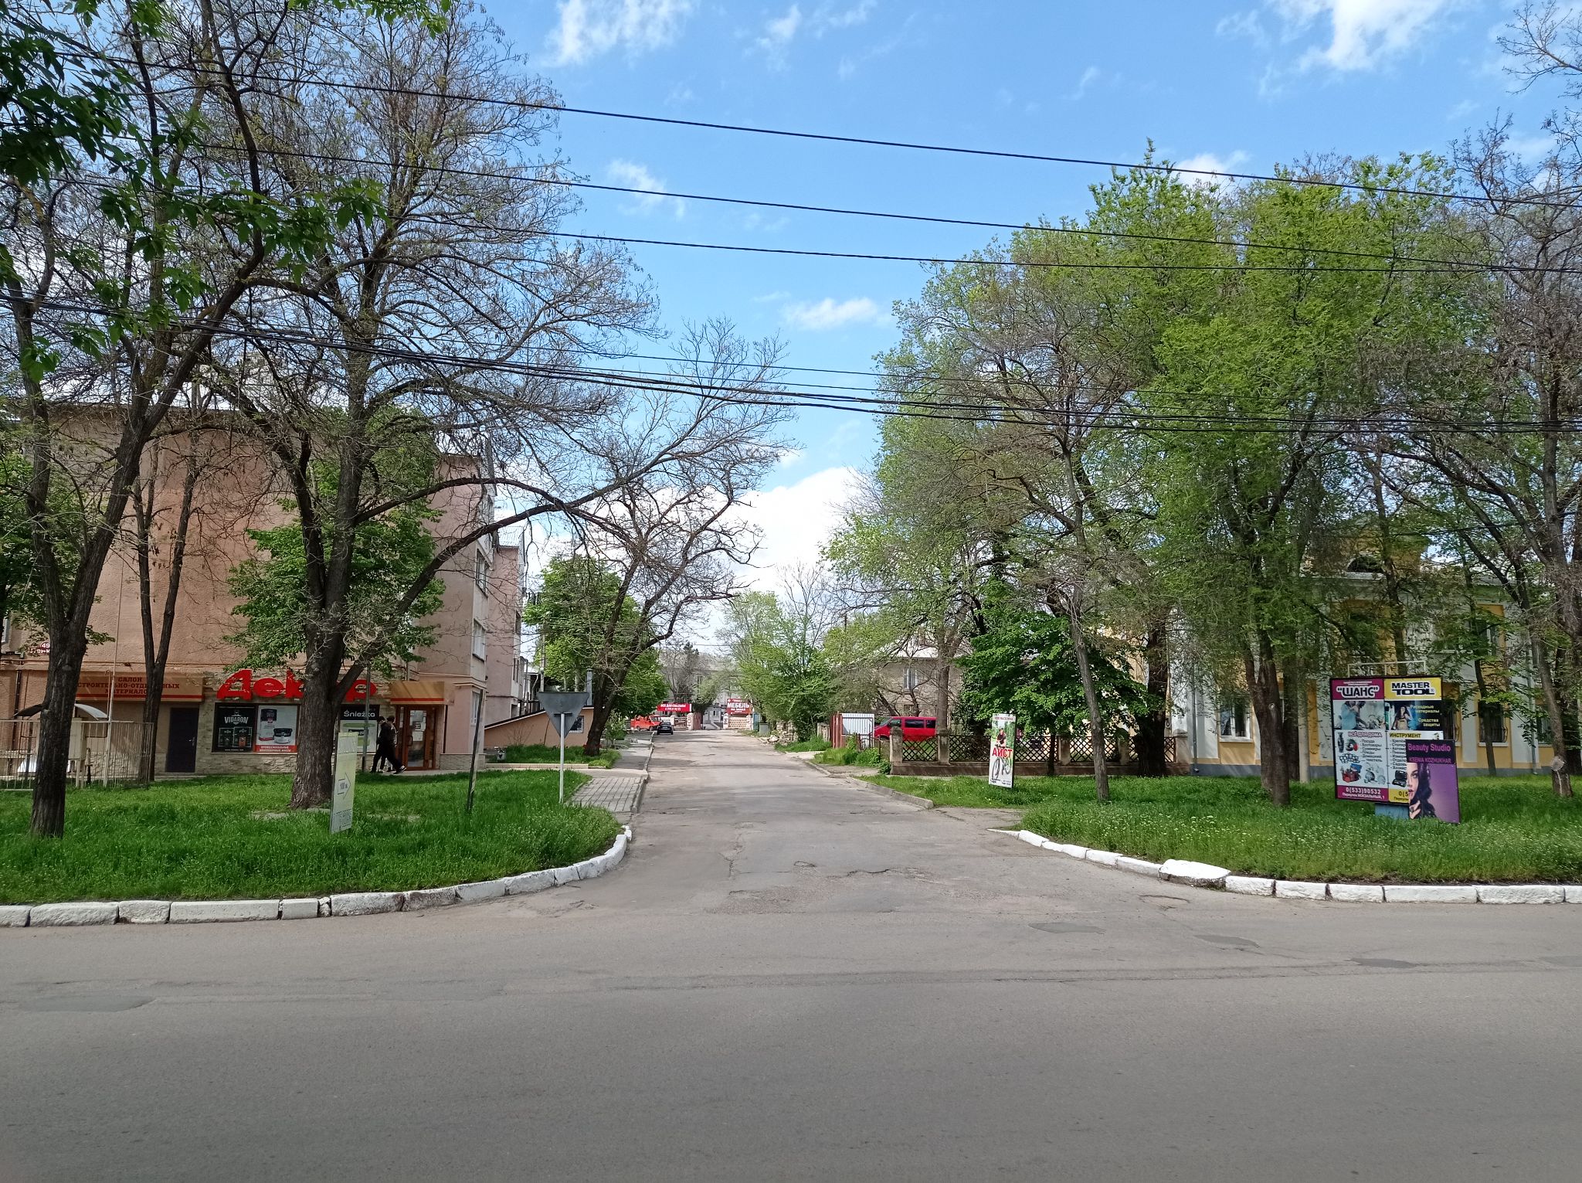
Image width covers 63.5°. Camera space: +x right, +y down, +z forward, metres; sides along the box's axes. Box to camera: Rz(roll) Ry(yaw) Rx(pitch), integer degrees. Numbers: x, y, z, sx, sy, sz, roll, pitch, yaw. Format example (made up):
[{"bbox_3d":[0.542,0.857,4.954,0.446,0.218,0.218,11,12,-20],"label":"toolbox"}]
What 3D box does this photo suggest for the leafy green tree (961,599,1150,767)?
[{"bbox_3d":[7.595,2.627,36.963,5.659,5.135,5.200,0,-6,0],"label":"leafy green tree"}]

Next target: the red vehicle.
[{"bbox_3d":[7.867,9.241,84.306,4.750,1.930,1.850,1,-6,-8],"label":"red vehicle"}]

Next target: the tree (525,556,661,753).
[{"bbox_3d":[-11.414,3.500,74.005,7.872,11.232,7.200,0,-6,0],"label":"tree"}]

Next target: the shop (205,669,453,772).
[{"bbox_3d":[-14.837,4.313,42.650,7.750,3.245,5.000,1,-6,-7],"label":"shop"}]

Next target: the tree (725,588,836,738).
[{"bbox_3d":[-0.734,5.427,94.925,8.544,11.278,8.200,0,-6,0],"label":"tree"}]

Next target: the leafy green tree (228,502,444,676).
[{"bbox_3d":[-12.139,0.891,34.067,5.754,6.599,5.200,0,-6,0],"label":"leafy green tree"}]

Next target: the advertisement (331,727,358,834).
[{"bbox_3d":[-5.895,2.512,16.864,0.060,1.299,0.700,0,-6,3],"label":"advertisement"}]

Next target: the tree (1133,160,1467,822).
[{"bbox_3d":[10.028,-2.336,25.152,6.522,12.892,6.600,0,-6,0],"label":"tree"}]

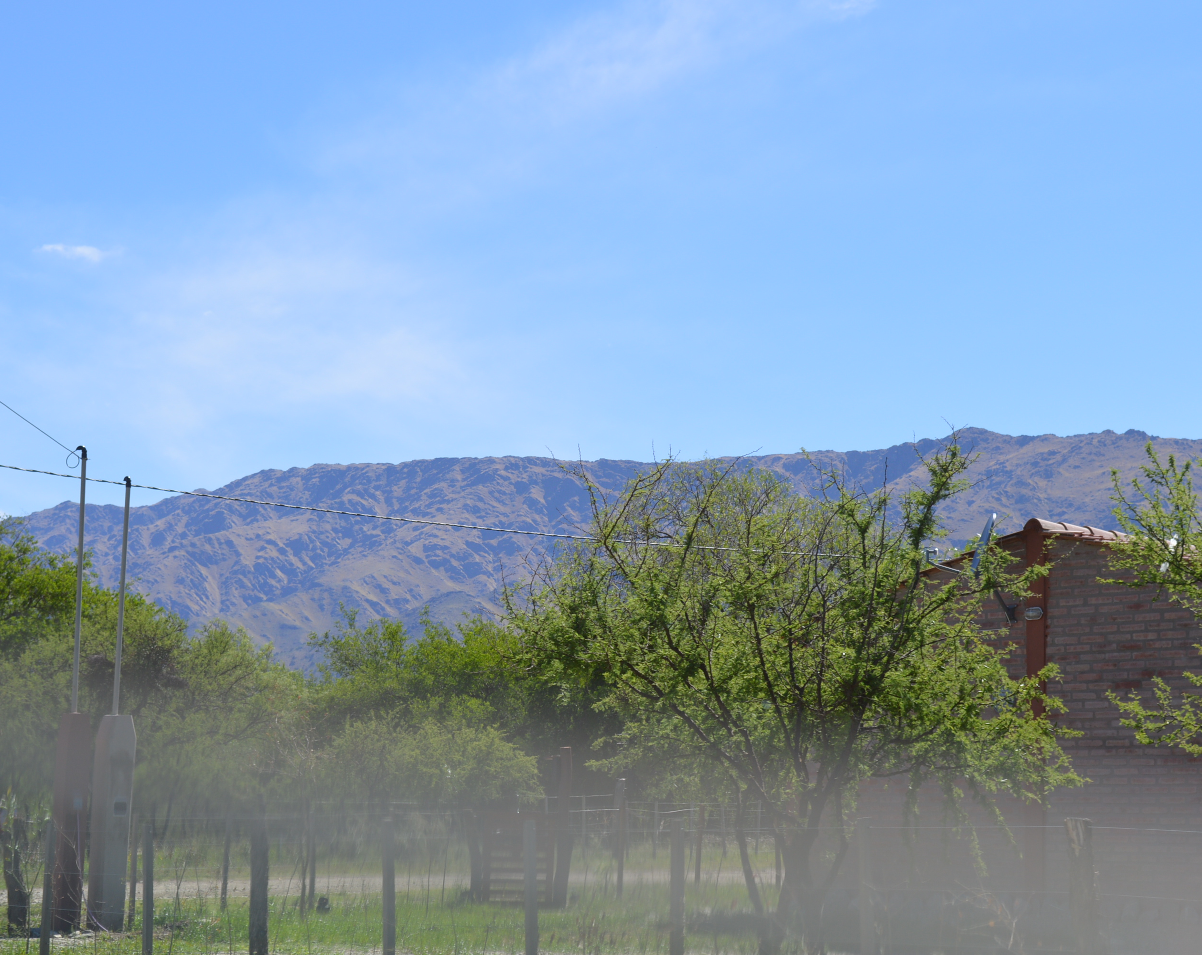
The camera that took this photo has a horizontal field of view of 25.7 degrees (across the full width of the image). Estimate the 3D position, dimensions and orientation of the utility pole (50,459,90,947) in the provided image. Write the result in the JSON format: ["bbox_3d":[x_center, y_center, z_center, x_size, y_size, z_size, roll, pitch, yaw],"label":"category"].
[{"bbox_3d":[-4.748,1.886,23.600,0.290,4.328,0.250,8,-11,-42],"label":"utility pole"}]

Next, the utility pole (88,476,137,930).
[{"bbox_3d":[-4.418,2.027,23.800,0.300,4.058,0.270,8,-11,-42],"label":"utility pole"}]

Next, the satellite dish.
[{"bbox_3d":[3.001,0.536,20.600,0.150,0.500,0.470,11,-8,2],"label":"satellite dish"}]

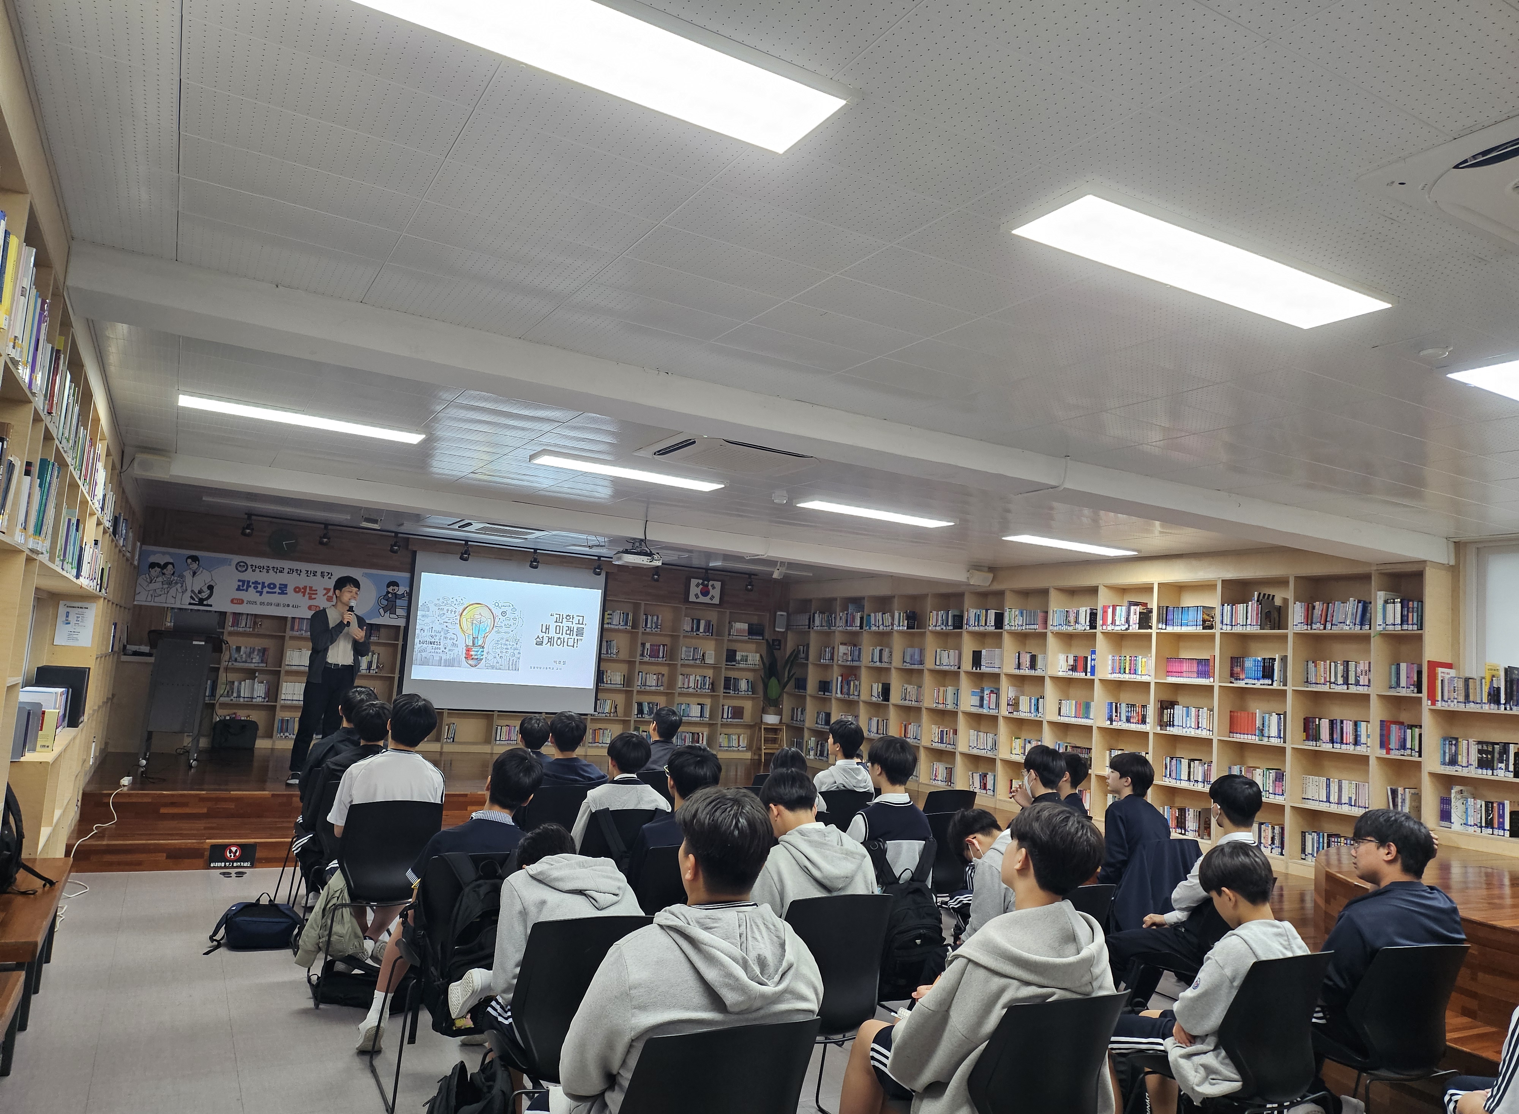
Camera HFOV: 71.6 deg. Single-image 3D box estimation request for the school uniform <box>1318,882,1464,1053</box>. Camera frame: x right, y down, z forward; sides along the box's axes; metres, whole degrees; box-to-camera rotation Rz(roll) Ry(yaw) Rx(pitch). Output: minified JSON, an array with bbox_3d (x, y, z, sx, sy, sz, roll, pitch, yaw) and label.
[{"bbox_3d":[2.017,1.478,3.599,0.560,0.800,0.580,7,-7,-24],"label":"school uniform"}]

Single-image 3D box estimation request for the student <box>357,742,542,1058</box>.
[{"bbox_3d":[-1.173,1.343,4.136,0.520,1.220,0.700,7,-7,-29],"label":"student"}]

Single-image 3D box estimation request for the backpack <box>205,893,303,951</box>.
[{"bbox_3d":[-2.574,1.898,5.468,0.370,0.180,0.400,6,-6,-19],"label":"backpack"}]

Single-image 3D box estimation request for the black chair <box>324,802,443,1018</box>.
[{"bbox_3d":[-1.687,1.475,4.673,0.500,0.820,0.530,7,-7,-29],"label":"black chair"}]

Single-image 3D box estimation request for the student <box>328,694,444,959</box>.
[{"bbox_3d":[-1.811,1.327,5.036,0.510,1.330,0.700,8,-7,-31],"label":"student"}]

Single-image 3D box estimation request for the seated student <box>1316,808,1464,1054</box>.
[{"bbox_3d":[2.001,1.487,3.647,0.560,1.260,0.700,7,-7,-24],"label":"seated student"}]

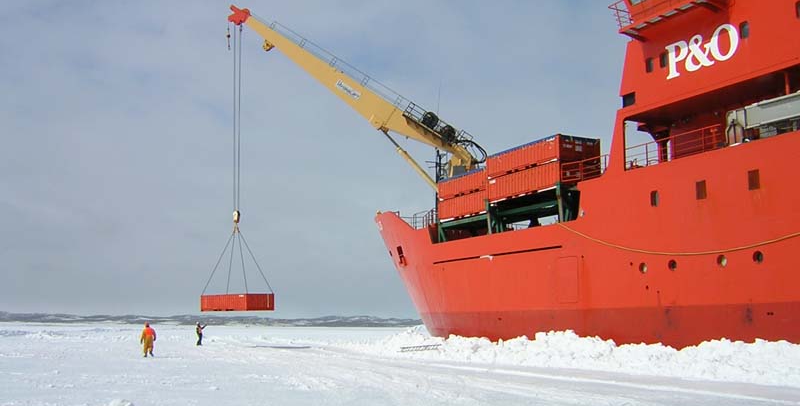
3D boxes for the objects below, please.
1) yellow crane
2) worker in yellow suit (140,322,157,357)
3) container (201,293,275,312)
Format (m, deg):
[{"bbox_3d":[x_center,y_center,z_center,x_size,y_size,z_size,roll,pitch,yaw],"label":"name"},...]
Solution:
[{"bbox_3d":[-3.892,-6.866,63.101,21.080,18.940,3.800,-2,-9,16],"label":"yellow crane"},{"bbox_3d":[-12.837,6.998,42.611,0.750,1.800,0.500,-2,-9,12],"label":"worker in yellow suit"},{"bbox_3d":[-12.580,7.750,64.150,6.060,1.250,2.440,-8,-12,43],"label":"container"}]

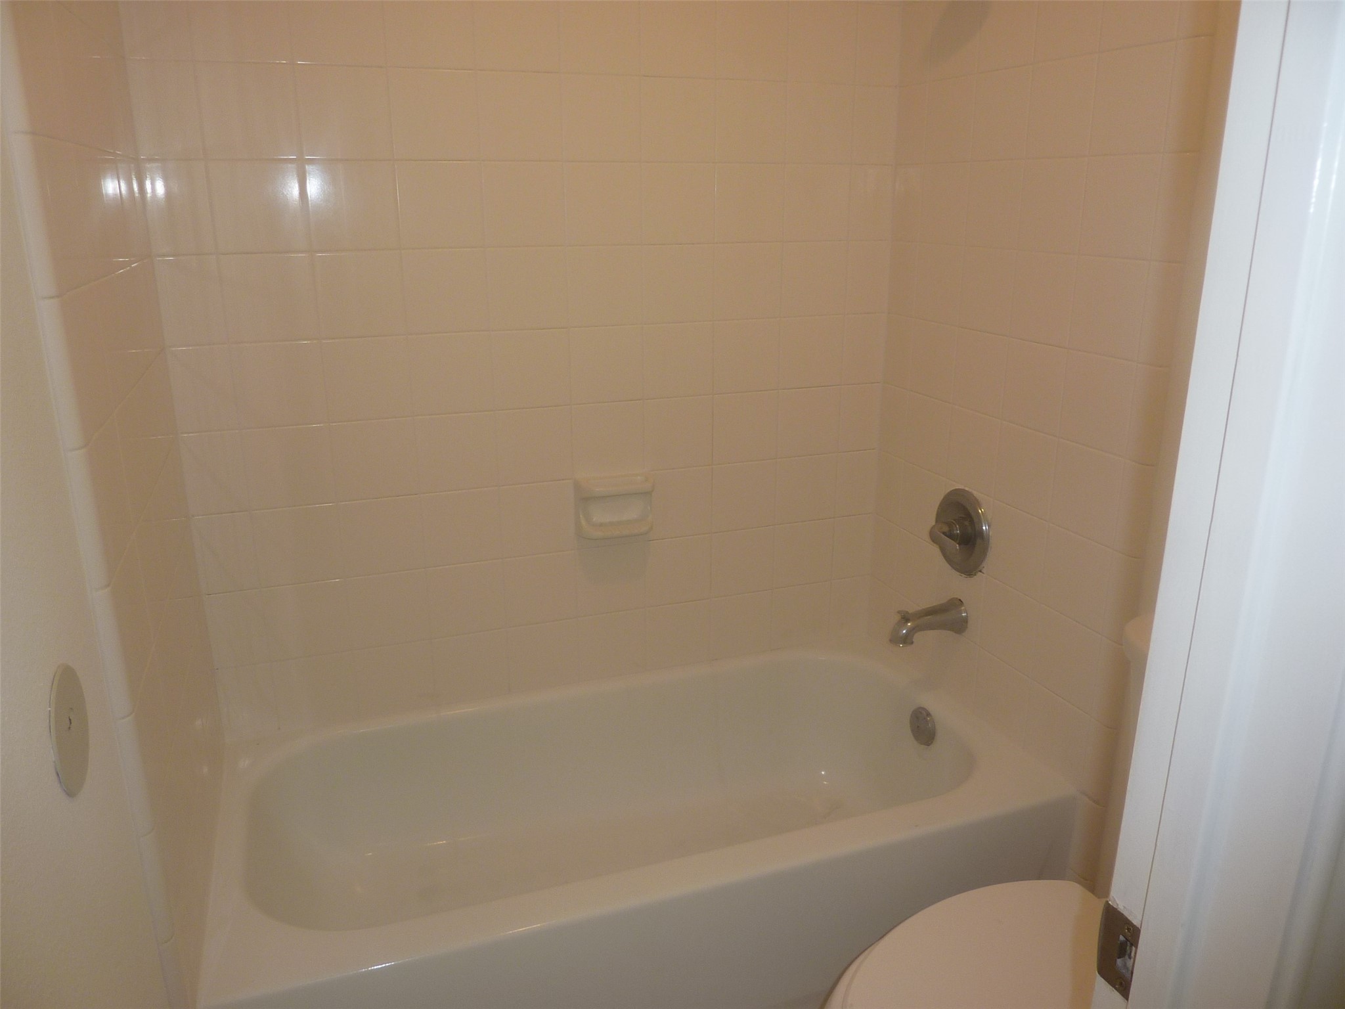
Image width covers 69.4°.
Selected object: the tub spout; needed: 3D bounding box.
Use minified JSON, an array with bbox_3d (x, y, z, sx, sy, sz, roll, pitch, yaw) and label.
[{"bbox_3d":[0.520,0.239,1.990,0.156,0.074,0.073,-6,18,-19],"label":"tub spout"}]

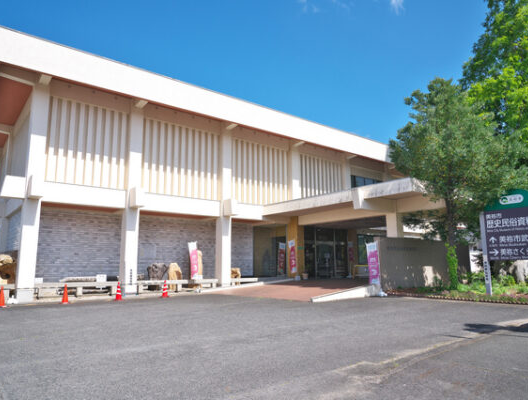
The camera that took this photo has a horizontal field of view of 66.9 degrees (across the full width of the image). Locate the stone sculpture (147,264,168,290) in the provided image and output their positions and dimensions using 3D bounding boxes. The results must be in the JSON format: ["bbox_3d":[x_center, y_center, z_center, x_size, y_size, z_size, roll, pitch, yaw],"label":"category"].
[{"bbox_3d":[-4.872,3.500,18.300,0.950,1.250,0.580,7,-12,-38],"label":"stone sculpture"}]

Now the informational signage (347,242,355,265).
[{"bbox_3d":[5.406,3.344,25.000,0.550,1.600,0.100,6,-12,-35],"label":"informational signage"}]

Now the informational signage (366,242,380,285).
[{"bbox_3d":[4.717,2.730,17.200,0.600,1.850,0.120,-9,-13,39],"label":"informational signage"}]

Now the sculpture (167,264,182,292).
[{"bbox_3d":[-4.193,3.576,18.700,0.700,1.270,0.520,7,-12,-38],"label":"sculpture"}]

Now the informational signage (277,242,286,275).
[{"bbox_3d":[1.002,3.349,22.900,0.600,1.800,0.100,3,-10,-20],"label":"informational signage"}]

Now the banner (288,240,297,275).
[{"bbox_3d":[1.613,3.192,22.400,0.570,1.800,0.100,4,-11,-28],"label":"banner"}]

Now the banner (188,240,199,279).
[{"bbox_3d":[-3.323,2.811,18.800,0.600,1.800,0.120,-1,-10,0],"label":"banner"}]

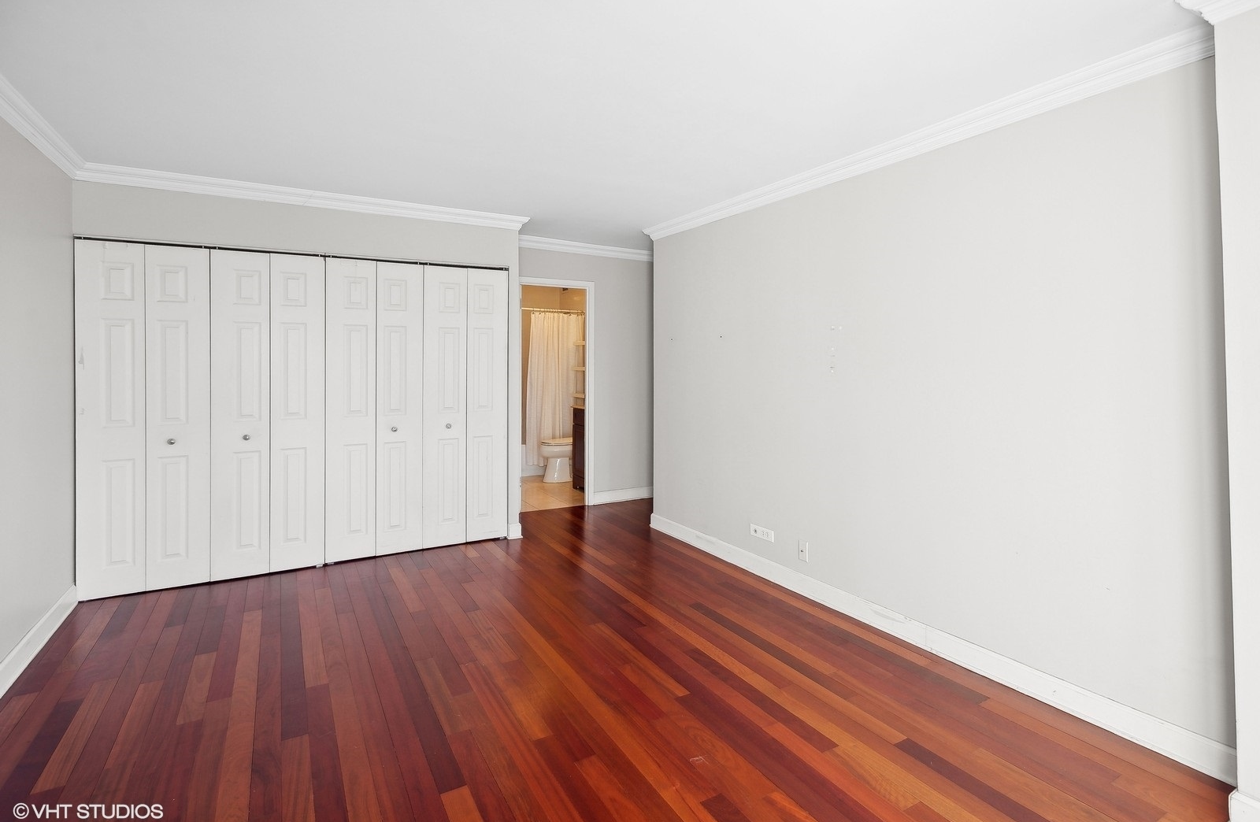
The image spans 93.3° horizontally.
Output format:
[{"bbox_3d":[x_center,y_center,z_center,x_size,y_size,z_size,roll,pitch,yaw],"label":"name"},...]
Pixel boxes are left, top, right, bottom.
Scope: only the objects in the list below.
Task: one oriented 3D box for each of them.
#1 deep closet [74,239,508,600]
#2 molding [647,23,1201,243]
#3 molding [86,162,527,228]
[{"bbox_3d":[-2.122,-0.009,4.135,2.463,2.045,0.600,-2,5,-30],"label":"deep closet"},{"bbox_3d":[1.009,-1.307,3.360,0.067,0.088,3.411,-2,5,-30],"label":"molding"},{"bbox_3d":[-1.876,-1.337,3.795,2.543,0.087,0.067,-2,5,-30],"label":"molding"}]

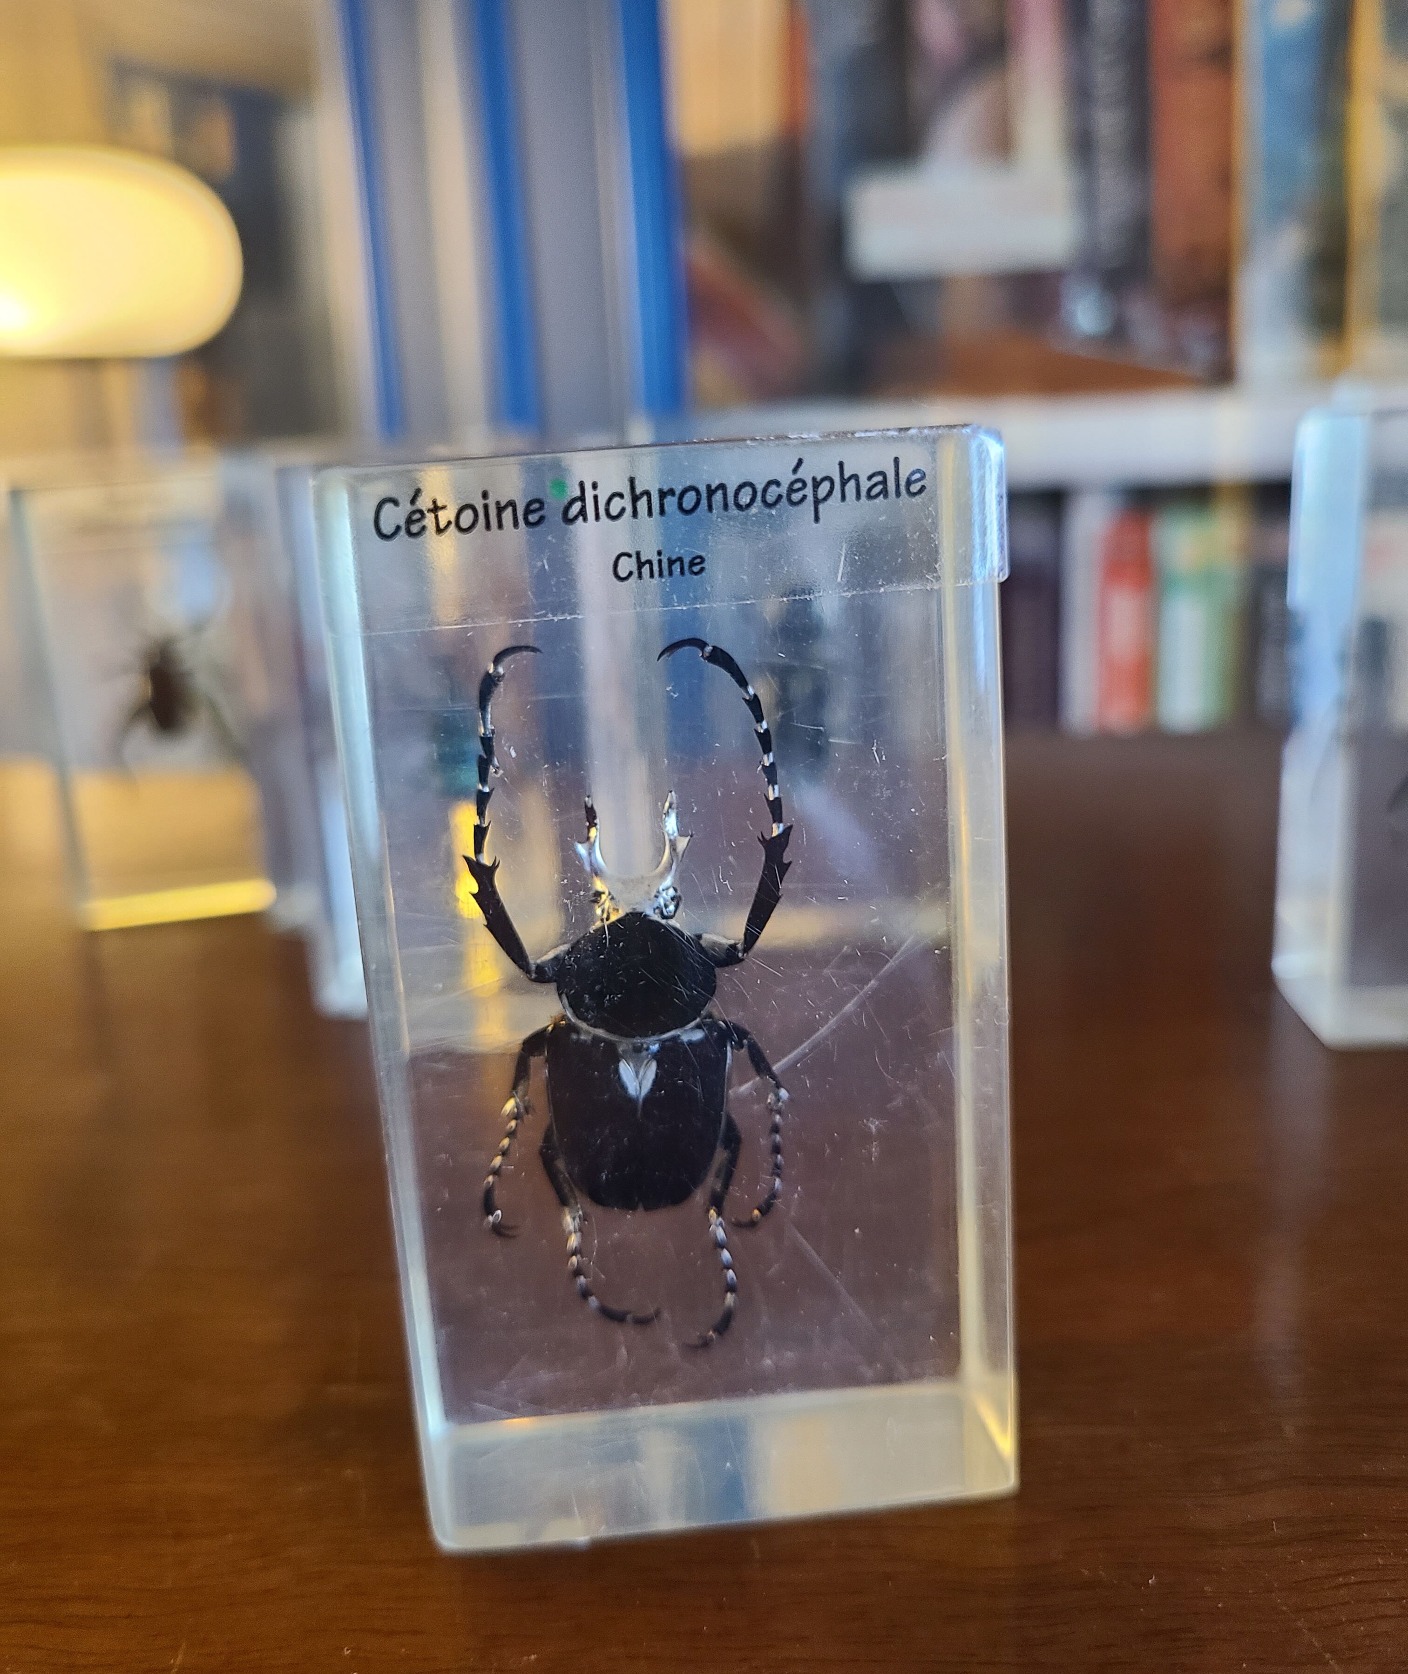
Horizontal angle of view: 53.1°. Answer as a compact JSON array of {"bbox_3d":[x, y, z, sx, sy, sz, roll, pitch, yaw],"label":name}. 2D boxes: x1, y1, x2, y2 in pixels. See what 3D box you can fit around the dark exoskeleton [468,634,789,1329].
[{"bbox_3d":[-0.004,0.013,0.098,0.022,0.053,0.009,-4,15,-4],"label":"dark exoskeleton"}]

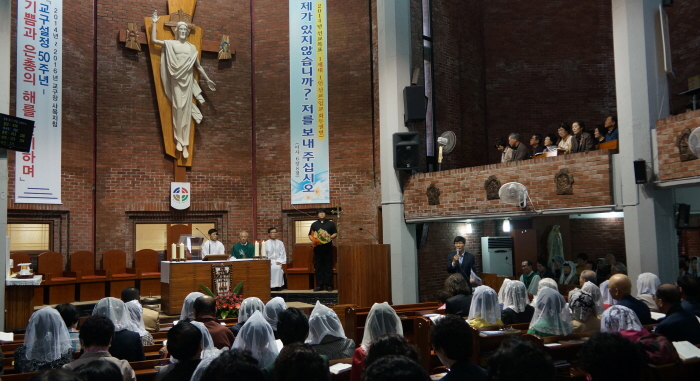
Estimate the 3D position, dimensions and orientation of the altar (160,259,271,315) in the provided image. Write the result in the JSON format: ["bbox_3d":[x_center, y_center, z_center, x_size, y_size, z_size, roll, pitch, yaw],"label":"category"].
[{"bbox_3d":[-2.586,1.832,12.402,1.896,0.940,0.850,1,-5,-26],"label":"altar"}]

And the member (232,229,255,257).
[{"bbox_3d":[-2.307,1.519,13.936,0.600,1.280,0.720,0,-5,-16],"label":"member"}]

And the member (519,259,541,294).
[{"bbox_3d":[2.871,1.791,10.548,0.750,1.290,0.480,1,-5,-31],"label":"member"}]

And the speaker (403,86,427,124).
[{"bbox_3d":[1.272,-1.668,12.500,0.400,0.640,0.360,0,-2,-14],"label":"speaker"}]

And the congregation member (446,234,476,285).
[{"bbox_3d":[1.863,1.618,10.534,0.530,1.720,0.400,-2,-4,10],"label":"congregation member"}]

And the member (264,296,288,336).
[{"bbox_3d":[-0.665,1.536,5.497,0.460,1.250,0.700,1,-5,-26],"label":"member"}]

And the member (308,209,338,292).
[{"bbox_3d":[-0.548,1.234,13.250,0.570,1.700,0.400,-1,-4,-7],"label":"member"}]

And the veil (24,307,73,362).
[{"bbox_3d":[-2.188,1.045,4.650,0.330,0.390,0.290,1,-5,-26],"label":"veil"}]

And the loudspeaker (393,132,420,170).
[{"bbox_3d":[1.086,-0.755,12.250,0.440,0.690,0.400,0,2,-16],"label":"loudspeaker"}]

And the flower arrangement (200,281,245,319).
[{"bbox_3d":[-2.237,1.915,11.242,0.760,0.633,0.520,1,-5,-26],"label":"flower arrangement"}]

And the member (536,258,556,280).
[{"bbox_3d":[3.259,1.809,11.044,0.720,1.270,0.450,1,-5,-32],"label":"member"}]

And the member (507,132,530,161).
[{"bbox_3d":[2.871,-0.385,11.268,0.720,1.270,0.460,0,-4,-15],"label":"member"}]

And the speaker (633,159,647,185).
[{"bbox_3d":[3.880,-0.255,8.590,0.160,0.320,0.170,-4,5,33],"label":"speaker"}]

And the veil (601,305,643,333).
[{"bbox_3d":[1.808,0.892,4.267,0.270,0.250,0.270,1,-5,-34],"label":"veil"}]

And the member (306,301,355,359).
[{"bbox_3d":[-0.217,1.438,4.717,0.500,1.250,0.700,1,-5,-30],"label":"member"}]

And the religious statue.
[{"bbox_3d":[-3.697,-2.342,14.229,1.428,3.335,0.650,0,-4,-21],"label":"religious statue"}]

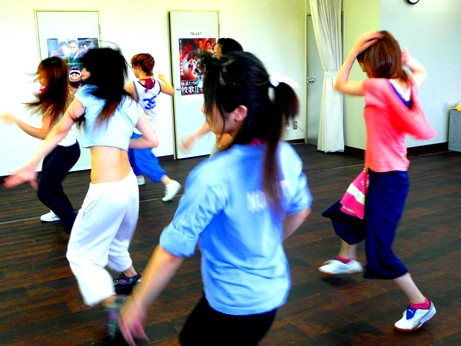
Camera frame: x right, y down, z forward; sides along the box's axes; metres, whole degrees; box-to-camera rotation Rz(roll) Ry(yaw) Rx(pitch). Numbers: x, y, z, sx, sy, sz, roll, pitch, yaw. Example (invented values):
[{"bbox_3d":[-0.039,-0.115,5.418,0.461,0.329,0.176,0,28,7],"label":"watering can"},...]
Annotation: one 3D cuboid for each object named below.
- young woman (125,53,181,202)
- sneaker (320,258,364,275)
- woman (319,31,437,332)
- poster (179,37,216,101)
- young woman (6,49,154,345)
[{"bbox_3d":[-0.803,-0.520,5.900,0.700,1.430,0.580,9,16,38],"label":"young woman"},{"bbox_3d":[0.696,0.592,3.627,0.270,0.095,0.095,-1,13,4],"label":"sneaker"},{"bbox_3d":[0.826,-0.022,3.240,0.720,1.530,0.620,5,14,26],"label":"woman"},{"bbox_3d":[-0.412,-1.356,7.541,0.545,0.800,0.015,-8,14,-28],"label":"poster"},{"bbox_3d":[-0.764,0.066,3.150,0.600,1.480,0.730,9,16,38],"label":"young woman"}]

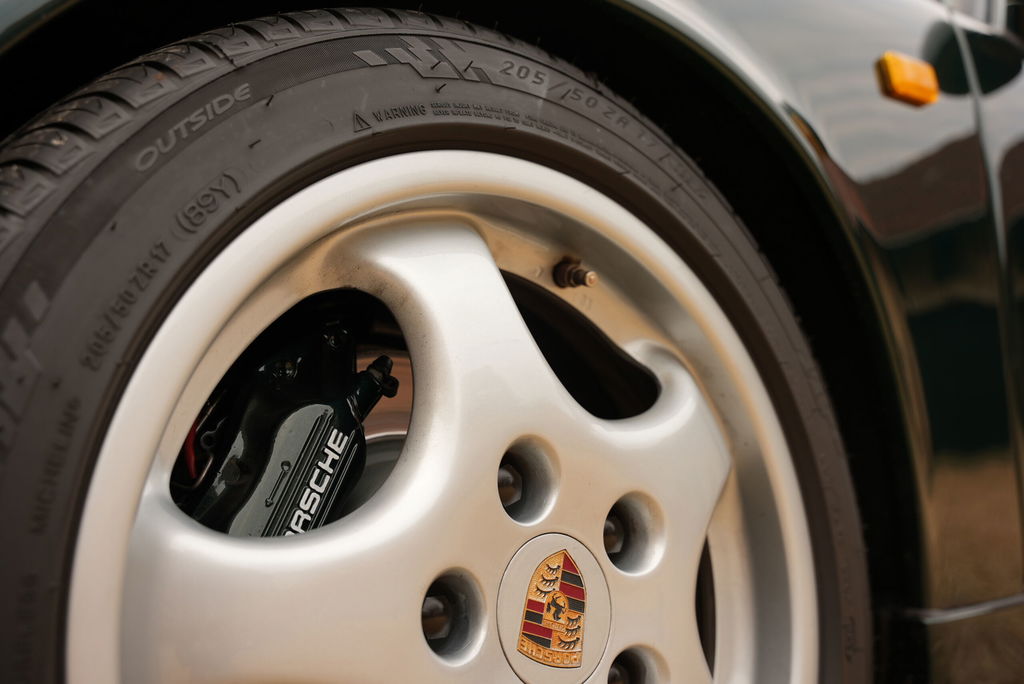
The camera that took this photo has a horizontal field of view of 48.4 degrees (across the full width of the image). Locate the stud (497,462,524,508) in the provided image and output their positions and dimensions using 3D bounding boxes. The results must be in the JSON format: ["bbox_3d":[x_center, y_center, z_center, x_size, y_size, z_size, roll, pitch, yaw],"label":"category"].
[{"bbox_3d":[-0.008,0.071,0.564,0.022,0.022,0.025,3,-12,-42],"label":"stud"}]

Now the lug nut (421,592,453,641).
[{"bbox_3d":[-0.041,0.125,0.521,0.022,0.022,0.025,3,-12,-42],"label":"lug nut"}]

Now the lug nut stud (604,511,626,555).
[{"bbox_3d":[0.047,0.103,0.606,0.022,0.022,0.025,3,-12,-42],"label":"lug nut stud"}]

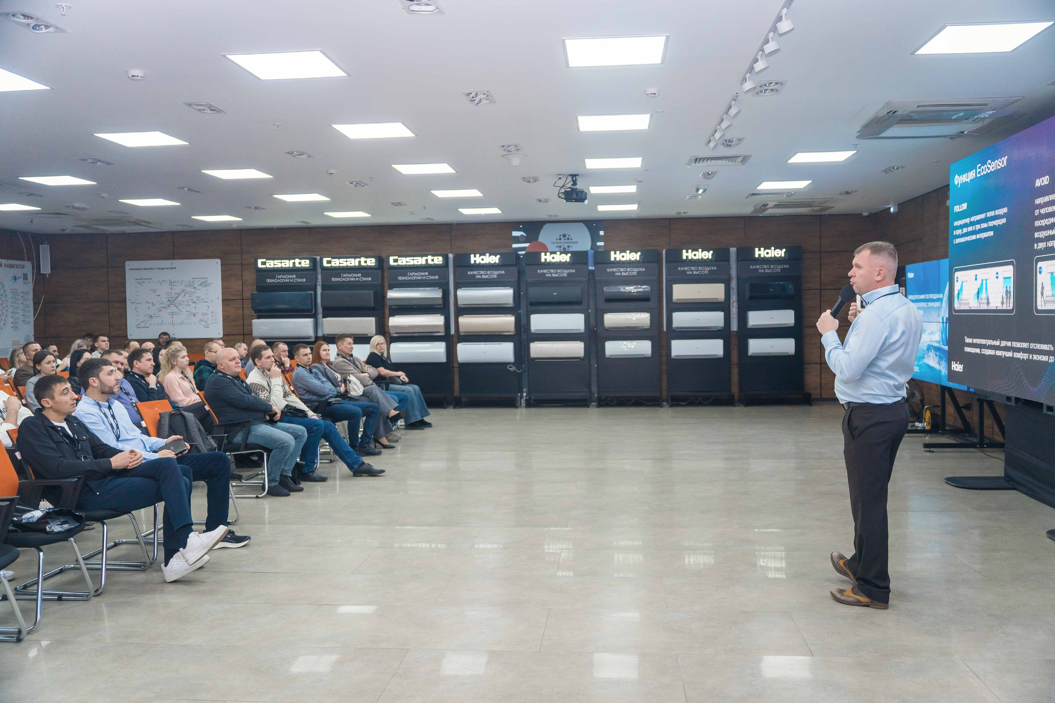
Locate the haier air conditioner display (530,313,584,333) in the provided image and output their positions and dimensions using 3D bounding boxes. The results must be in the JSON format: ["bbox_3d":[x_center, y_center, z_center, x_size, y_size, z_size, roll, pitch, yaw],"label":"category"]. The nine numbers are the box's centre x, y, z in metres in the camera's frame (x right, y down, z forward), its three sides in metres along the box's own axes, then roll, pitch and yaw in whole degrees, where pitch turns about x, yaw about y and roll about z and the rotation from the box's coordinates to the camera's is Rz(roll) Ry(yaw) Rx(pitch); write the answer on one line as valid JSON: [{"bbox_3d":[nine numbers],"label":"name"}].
[{"bbox_3d":[0.480,-0.457,14.235,0.870,0.308,0.210,-1,2,6],"label":"haier air conditioner display"}]

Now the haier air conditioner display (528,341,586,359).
[{"bbox_3d":[0.476,-0.015,13.993,0.859,0.285,0.212,-1,2,6],"label":"haier air conditioner display"}]

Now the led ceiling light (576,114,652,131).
[{"bbox_3d":[0.722,-1.914,7.325,0.590,0.040,0.580,-1,2,6],"label":"led ceiling light"}]

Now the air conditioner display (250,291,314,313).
[{"bbox_3d":[-4.077,-0.818,14.667,1.030,0.355,0.240,-1,2,6],"label":"air conditioner display"}]

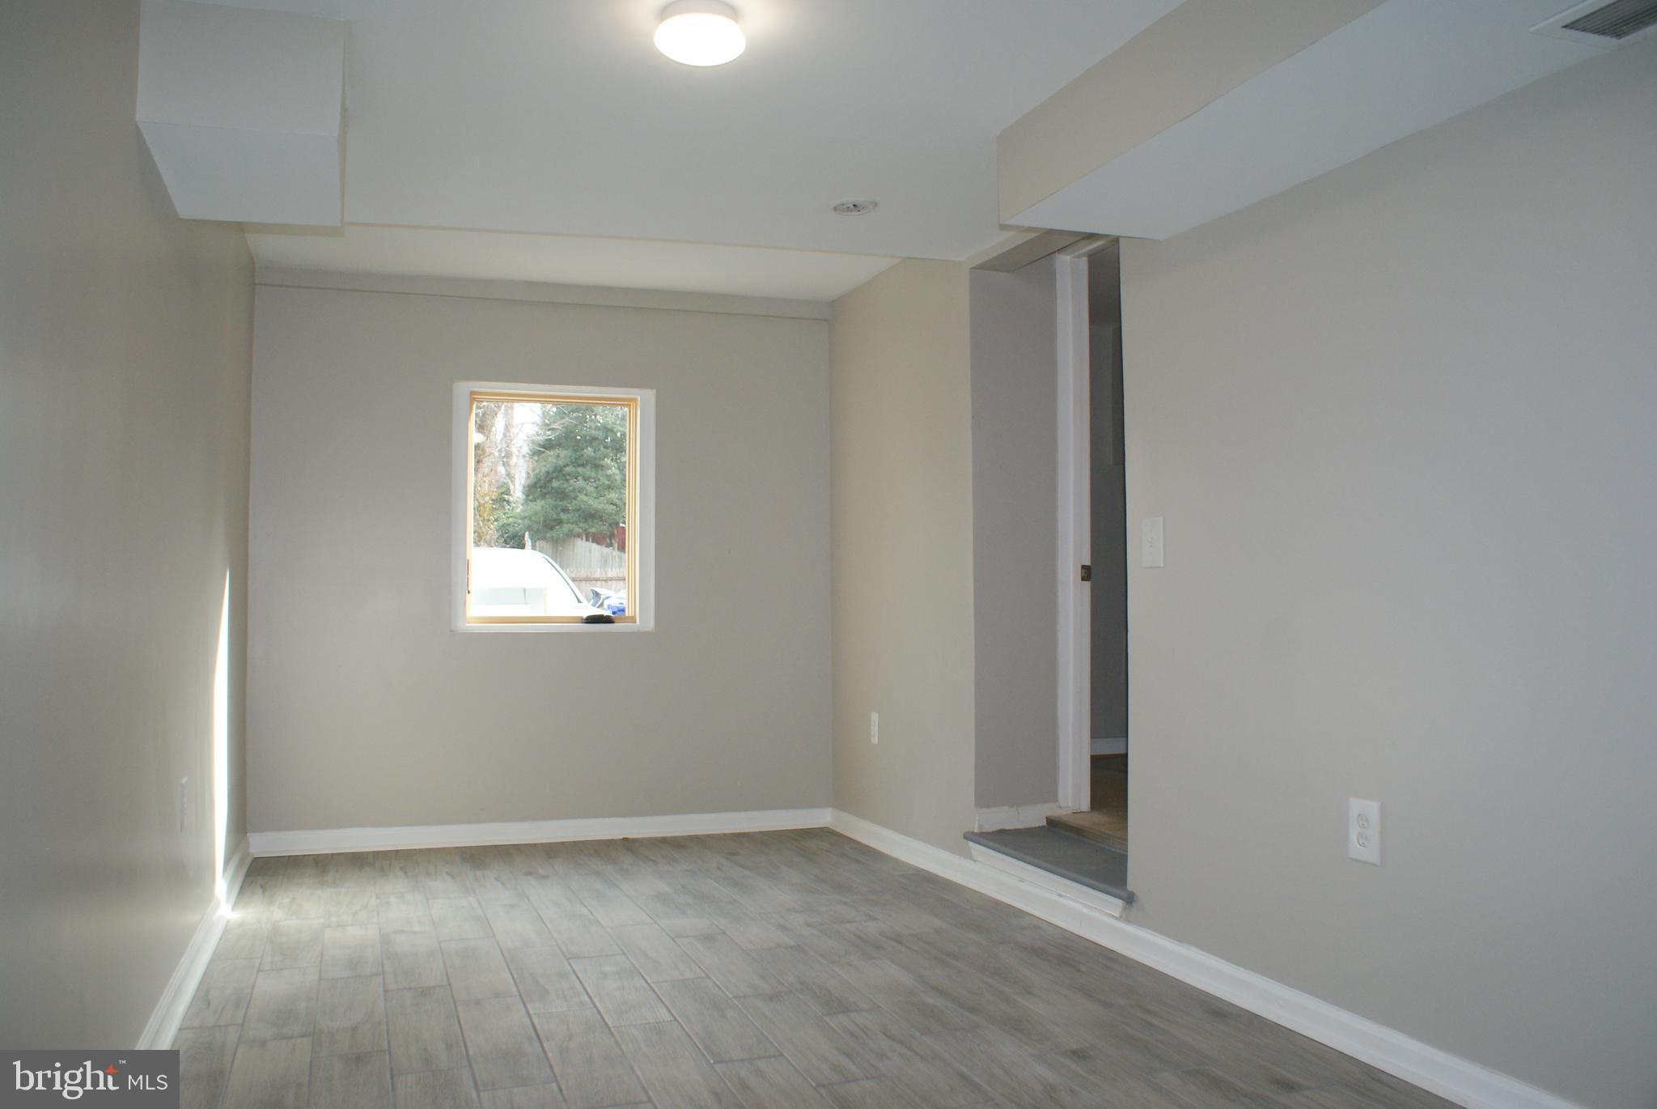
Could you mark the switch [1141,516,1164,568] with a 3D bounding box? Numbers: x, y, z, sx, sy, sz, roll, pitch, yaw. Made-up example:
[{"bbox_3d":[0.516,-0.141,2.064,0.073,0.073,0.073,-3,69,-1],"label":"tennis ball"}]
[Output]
[{"bbox_3d":[0.854,-0.031,3.287,0.010,0.128,0.083,1,-3,-21],"label":"switch"}]

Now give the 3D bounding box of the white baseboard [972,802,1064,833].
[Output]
[{"bbox_3d":[0.645,0.885,4.187,0.337,0.080,0.020,1,-3,-21],"label":"white baseboard"}]

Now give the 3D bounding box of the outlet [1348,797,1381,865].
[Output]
[{"bbox_3d":[1.112,0.576,2.585,0.010,0.125,0.082,1,-3,-21],"label":"outlet"}]

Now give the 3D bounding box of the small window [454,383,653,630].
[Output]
[{"bbox_3d":[-1.123,-0.188,5.116,0.810,1.010,0.090,1,-3,-15],"label":"small window"}]

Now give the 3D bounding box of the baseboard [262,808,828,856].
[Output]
[{"bbox_3d":[-1.089,1.114,5.026,2.290,0.087,0.022,1,-3,-15],"label":"baseboard"}]

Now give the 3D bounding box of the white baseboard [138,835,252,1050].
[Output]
[{"bbox_3d":[-1.742,1.050,3.510,0.024,0.088,2.553,1,-3,-21],"label":"white baseboard"}]

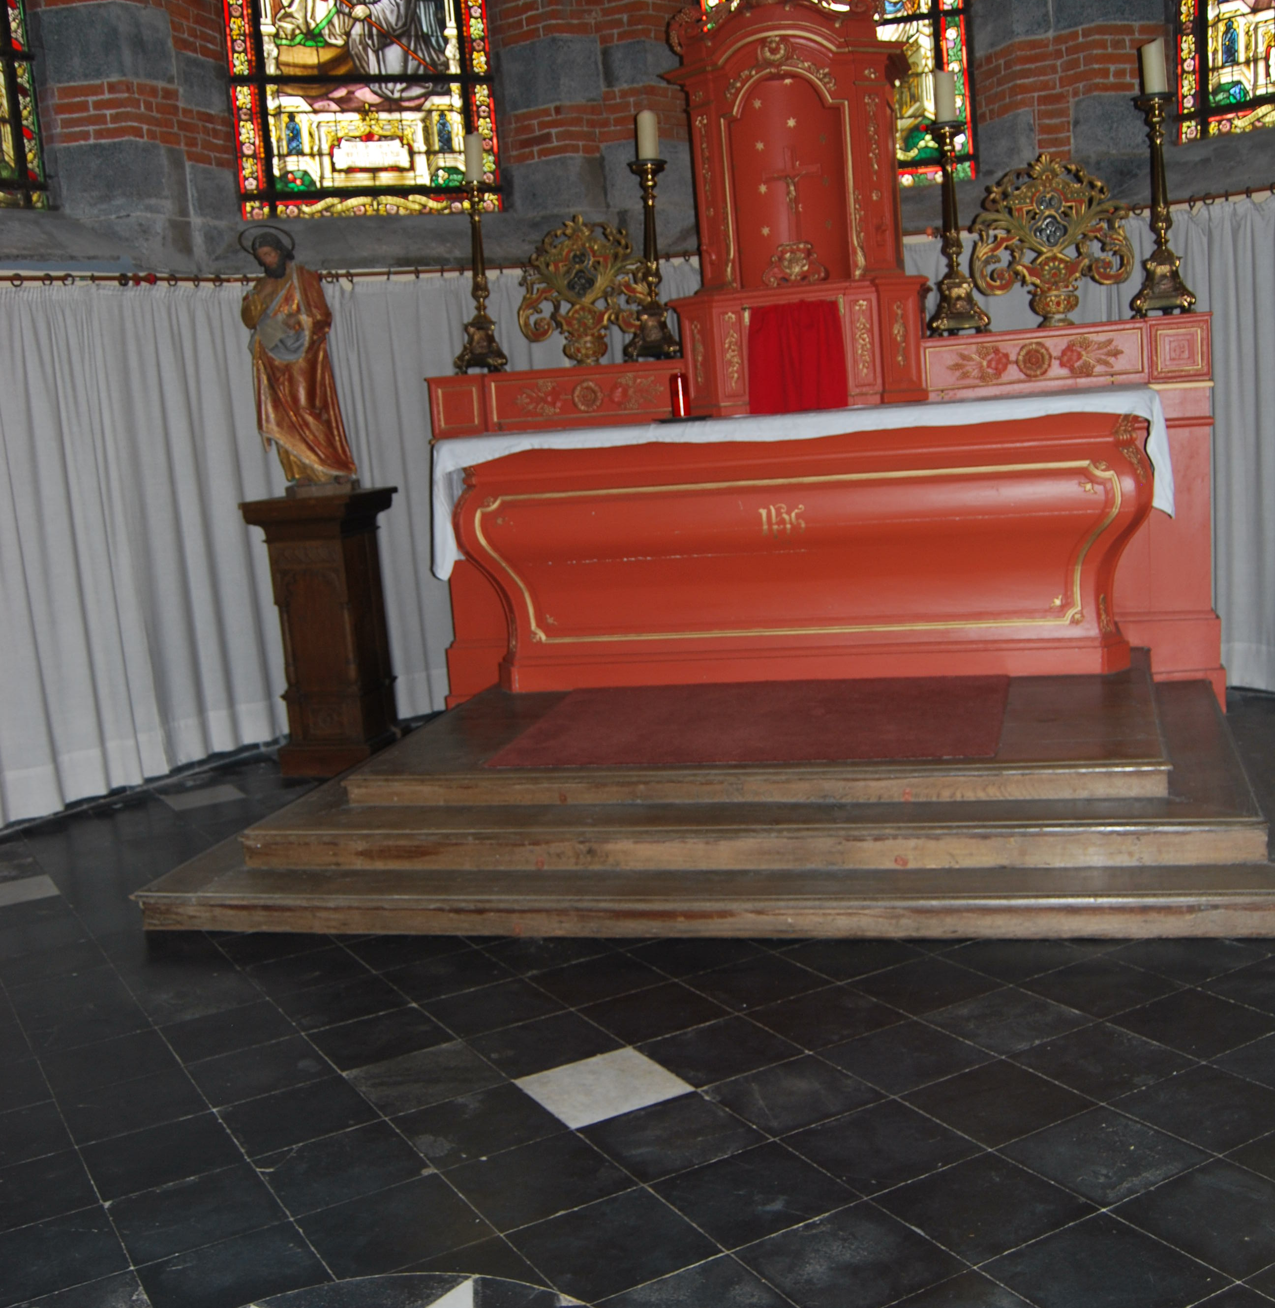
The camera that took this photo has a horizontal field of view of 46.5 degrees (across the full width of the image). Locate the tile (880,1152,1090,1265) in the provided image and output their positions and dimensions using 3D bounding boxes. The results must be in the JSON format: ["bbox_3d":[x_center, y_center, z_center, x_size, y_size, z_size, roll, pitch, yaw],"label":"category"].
[{"bbox_3d":[0.626,1.004,2.682,0.309,0.020,0.298,-9,10,-29],"label":"tile"}]

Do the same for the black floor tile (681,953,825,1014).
[{"bbox_3d":[0.301,0.834,3.737,0.295,0.015,0.288,-9,9,-29],"label":"black floor tile"}]

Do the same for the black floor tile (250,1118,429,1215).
[{"bbox_3d":[-0.603,1.051,3.012,0.309,0.020,0.298,-9,10,-29],"label":"black floor tile"}]

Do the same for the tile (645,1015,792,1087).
[{"bbox_3d":[0.190,0.907,3.359,0.300,0.020,0.289,-9,10,-29],"label":"tile"}]

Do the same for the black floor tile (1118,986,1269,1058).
[{"bbox_3d":[1.245,0.831,3.291,0.295,0.015,0.287,-9,9,-29],"label":"black floor tile"}]

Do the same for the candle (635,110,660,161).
[{"bbox_3d":[0.044,-2.170,6.210,0.086,0.205,0.086,-2,9,13],"label":"candle"}]

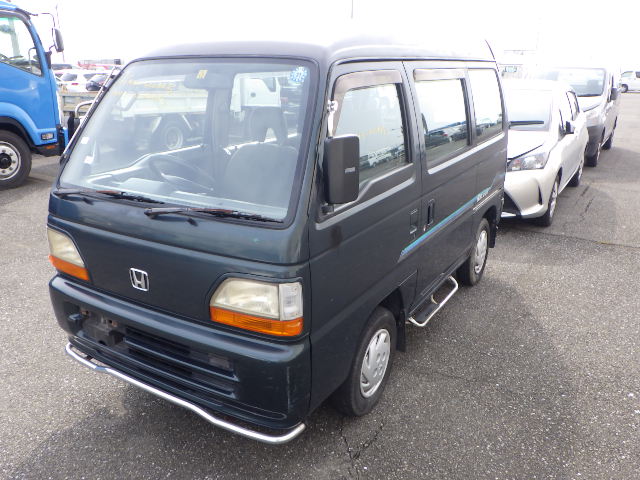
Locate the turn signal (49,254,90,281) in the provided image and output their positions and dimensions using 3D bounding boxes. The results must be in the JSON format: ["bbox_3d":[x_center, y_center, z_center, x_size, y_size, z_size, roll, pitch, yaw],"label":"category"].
[{"bbox_3d":[-1.137,0.124,2.408,0.330,0.080,0.110,16,24,42],"label":"turn signal"}]

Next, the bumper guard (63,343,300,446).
[{"bbox_3d":[-0.689,0.622,2.266,1.350,0.085,0.220,10,21,30],"label":"bumper guard"}]

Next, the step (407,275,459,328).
[{"bbox_3d":[0.697,0.369,3.154,0.140,0.075,0.710,10,21,30],"label":"step"}]

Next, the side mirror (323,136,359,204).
[{"bbox_3d":[0.074,-0.246,1.834,0.135,0.230,0.080,10,21,30],"label":"side mirror"}]

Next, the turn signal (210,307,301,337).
[{"bbox_3d":[-0.234,0.287,1.877,0.330,0.080,0.110,5,19,18],"label":"turn signal"}]

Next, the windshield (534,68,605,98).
[{"bbox_3d":[4.435,-2.852,9.356,1.300,0.140,0.720,10,64,30],"label":"windshield"}]

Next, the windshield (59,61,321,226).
[{"bbox_3d":[-0.585,-0.457,2.110,1.280,0.660,0.110,10,-13,30],"label":"windshield"}]

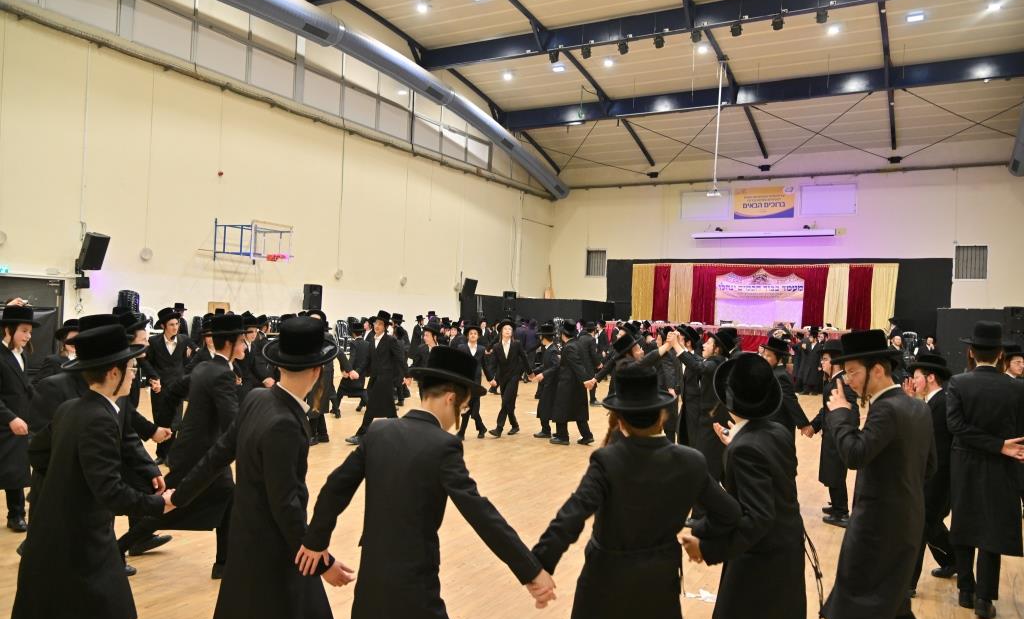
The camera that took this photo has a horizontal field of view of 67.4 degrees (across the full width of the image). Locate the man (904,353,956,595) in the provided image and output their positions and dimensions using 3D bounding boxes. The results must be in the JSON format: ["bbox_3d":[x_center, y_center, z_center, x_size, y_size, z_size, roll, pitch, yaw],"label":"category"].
[{"bbox_3d":[2.826,1.087,5.200,0.580,1.590,0.490,2,-1,7],"label":"man"}]

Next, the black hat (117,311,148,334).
[{"bbox_3d":[-2.600,0.102,5.200,0.310,0.130,0.280,-13,3,-14],"label":"black hat"}]

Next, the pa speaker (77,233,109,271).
[{"bbox_3d":[-8.846,-1.231,16.250,0.370,0.710,0.400,29,16,36],"label":"pa speaker"}]

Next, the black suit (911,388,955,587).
[{"bbox_3d":[2.888,1.228,5.300,0.450,1.360,0.460,2,-1,12],"label":"black suit"}]

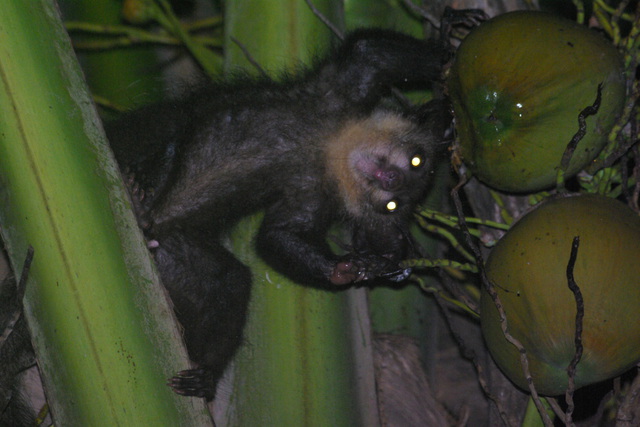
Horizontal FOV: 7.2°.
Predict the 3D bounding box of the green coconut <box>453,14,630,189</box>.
[{"bbox_3d":[0.219,-0.112,5.100,0.177,0.177,0.200,0,7,28],"label":"green coconut"}]

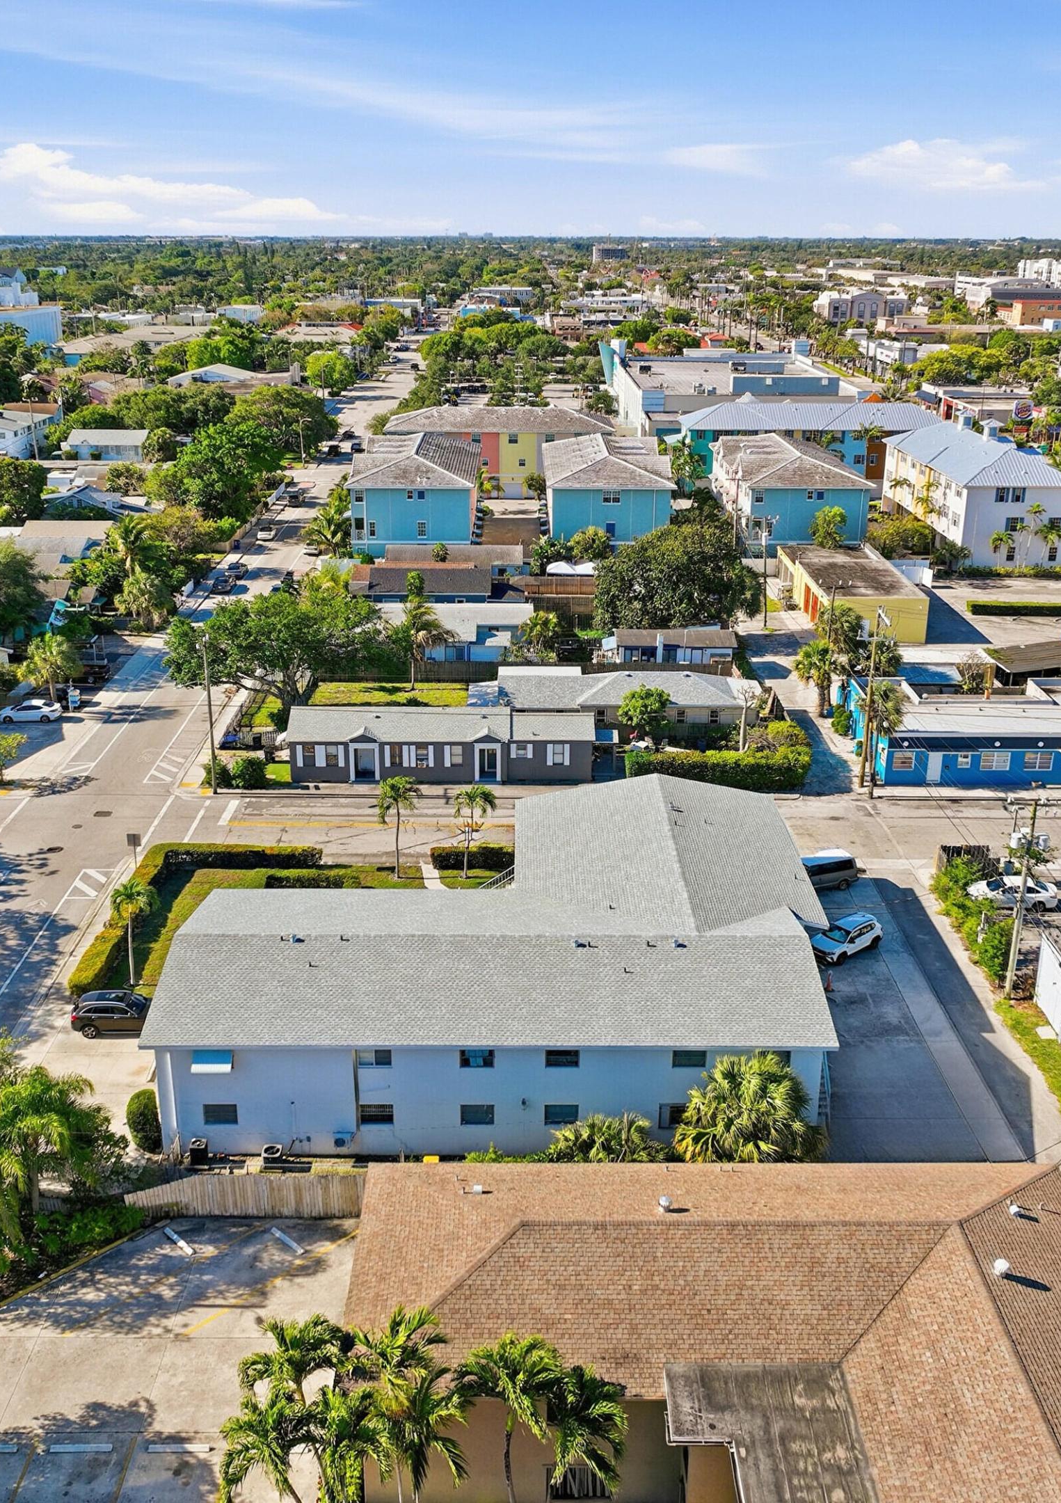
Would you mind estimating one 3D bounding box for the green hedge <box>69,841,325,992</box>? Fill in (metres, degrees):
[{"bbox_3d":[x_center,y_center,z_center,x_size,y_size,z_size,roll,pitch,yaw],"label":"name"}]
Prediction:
[{"bbox_3d":[-16.835,8.723,73.618,10.300,1.200,16.000,0,20,0],"label":"green hedge"}]

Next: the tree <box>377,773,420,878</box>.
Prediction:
[{"bbox_3d":[-7.463,4.272,77.811,2.300,6.150,2.400,0,20,0],"label":"tree"}]

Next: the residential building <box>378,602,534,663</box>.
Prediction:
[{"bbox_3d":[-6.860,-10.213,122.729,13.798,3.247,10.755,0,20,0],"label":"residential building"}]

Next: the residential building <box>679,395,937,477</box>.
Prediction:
[{"bbox_3d":[40.754,-43.746,199.795,37.600,12.800,12.500,0,20,0],"label":"residential building"}]

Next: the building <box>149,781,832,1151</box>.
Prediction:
[{"bbox_3d":[-0.781,8.856,66.898,29.100,6.700,25.800,0,20,0],"label":"building"}]

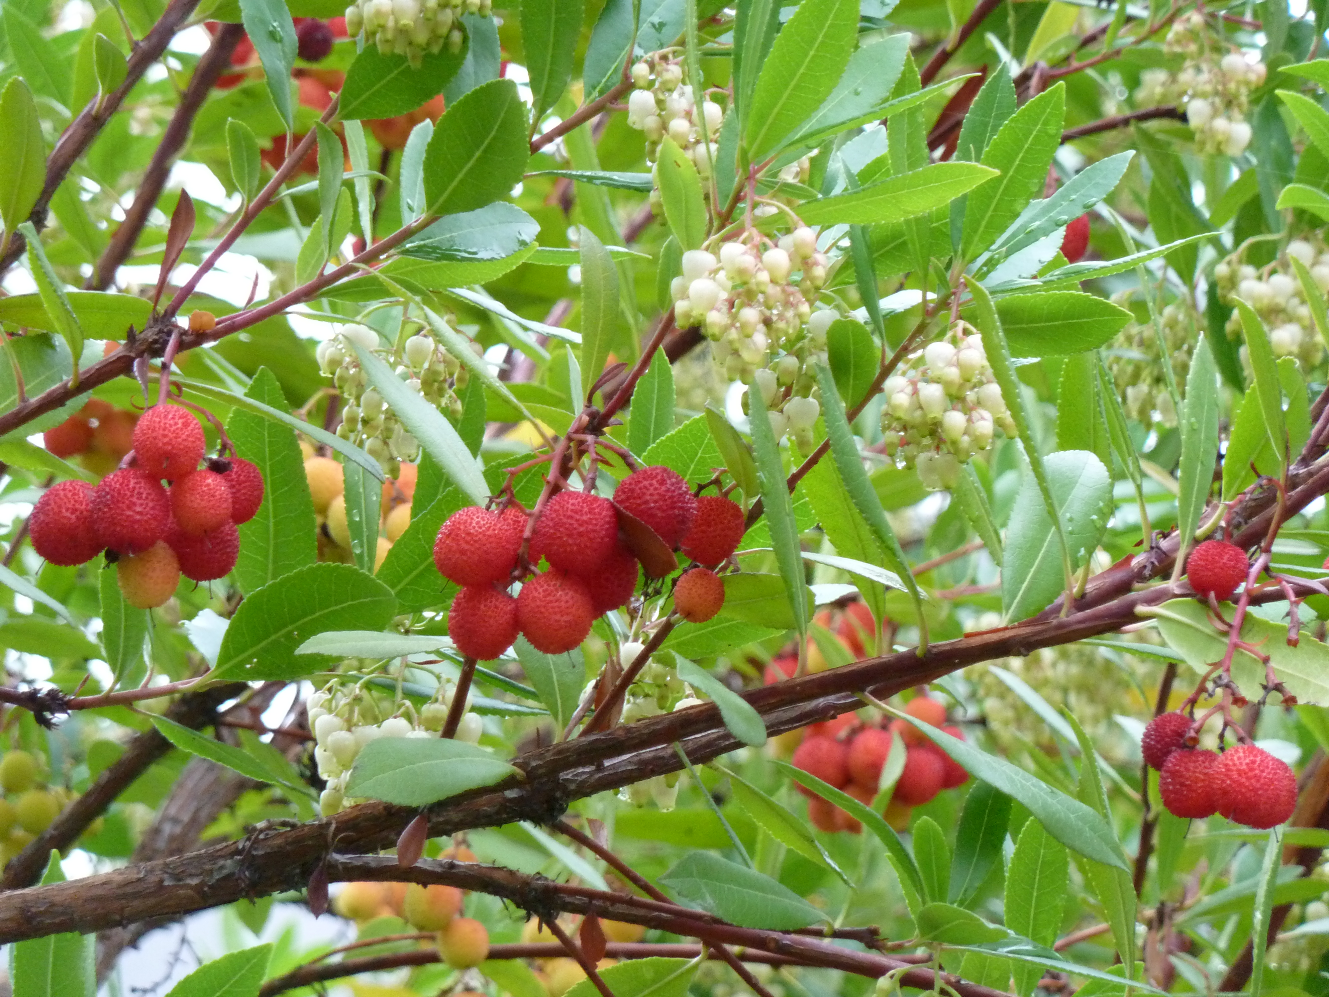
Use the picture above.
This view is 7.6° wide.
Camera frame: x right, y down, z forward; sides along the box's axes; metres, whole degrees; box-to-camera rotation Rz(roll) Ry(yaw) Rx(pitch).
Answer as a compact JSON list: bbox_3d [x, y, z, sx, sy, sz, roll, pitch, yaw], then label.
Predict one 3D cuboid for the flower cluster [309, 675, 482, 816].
[{"bbox_3d":[-0.071,0.066,2.650,0.046,0.038,0.038,0,-10,0],"label":"flower cluster"}]

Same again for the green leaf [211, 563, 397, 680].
[{"bbox_3d":[-0.088,0.030,2.430,0.050,0.027,0.011,-25,5,0],"label":"green leaf"}]

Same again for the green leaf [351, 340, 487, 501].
[{"bbox_3d":[-0.064,-0.019,2.600,0.006,0.055,0.013,-35,8,45],"label":"green leaf"}]

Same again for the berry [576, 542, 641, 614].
[{"bbox_3d":[-0.016,0.021,2.620,0.019,0.019,0.019,0,-5,0],"label":"berry"}]

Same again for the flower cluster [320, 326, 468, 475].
[{"bbox_3d":[-0.073,-0.027,2.680,0.041,0.042,0.036,0,-10,0],"label":"flower cluster"}]

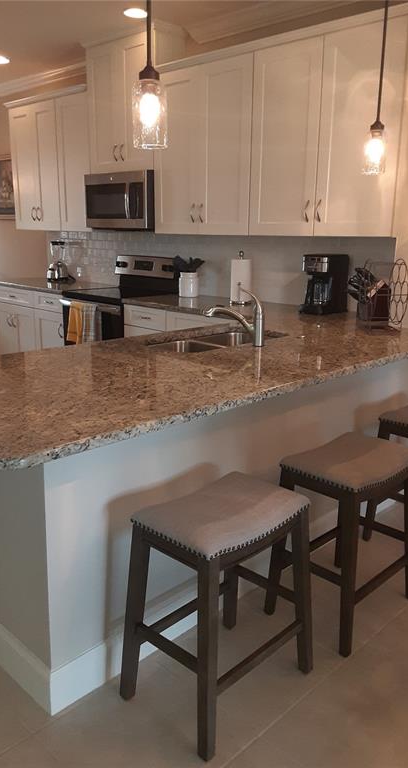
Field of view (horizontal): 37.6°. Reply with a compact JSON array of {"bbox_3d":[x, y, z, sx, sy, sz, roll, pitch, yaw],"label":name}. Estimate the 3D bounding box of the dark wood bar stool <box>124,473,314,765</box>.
[{"bbox_3d":[0.055,0.644,1.824,0.355,0.614,0.495,14,19,42],"label":"dark wood bar stool"}]

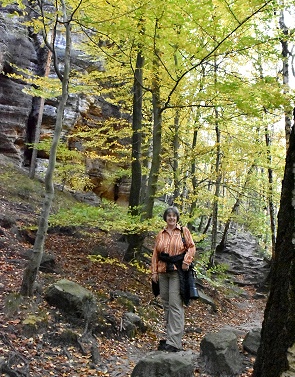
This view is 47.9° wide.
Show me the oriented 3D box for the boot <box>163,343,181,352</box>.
[{"bbox_3d":[0.275,1.785,3.790,0.270,0.120,0.105,11,-14,-44],"label":"boot"}]

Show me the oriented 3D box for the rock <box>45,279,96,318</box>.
[{"bbox_3d":[-1.250,1.790,5.400,0.680,0.470,0.520,-1,-10,11],"label":"rock"}]

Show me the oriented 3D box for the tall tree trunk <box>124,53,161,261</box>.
[{"bbox_3d":[-0.130,-1.020,9.000,0.880,5.700,0.600,1,-10,0],"label":"tall tree trunk"}]

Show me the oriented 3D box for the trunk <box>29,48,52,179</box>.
[{"bbox_3d":[-3.950,-2.900,12.440,0.240,5.150,0.240,4,-10,0],"label":"trunk"}]

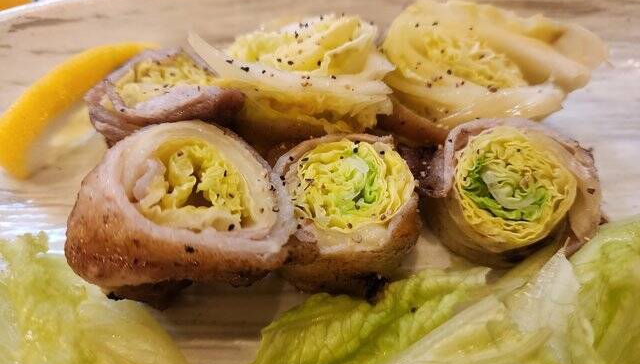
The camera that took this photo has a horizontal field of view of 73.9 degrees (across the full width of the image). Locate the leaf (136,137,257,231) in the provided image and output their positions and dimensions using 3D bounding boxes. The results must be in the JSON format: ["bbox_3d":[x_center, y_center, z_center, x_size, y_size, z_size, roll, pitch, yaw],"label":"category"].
[{"bbox_3d":[-0.044,0.001,0.150,0.041,0.025,0.032,-1,51,0],"label":"leaf"}]

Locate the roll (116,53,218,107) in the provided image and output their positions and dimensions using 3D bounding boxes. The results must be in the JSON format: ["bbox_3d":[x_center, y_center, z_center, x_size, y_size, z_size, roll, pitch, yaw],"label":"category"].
[{"bbox_3d":[-0.065,-0.043,0.182,0.043,0.018,0.029,-9,51,-6],"label":"roll"}]

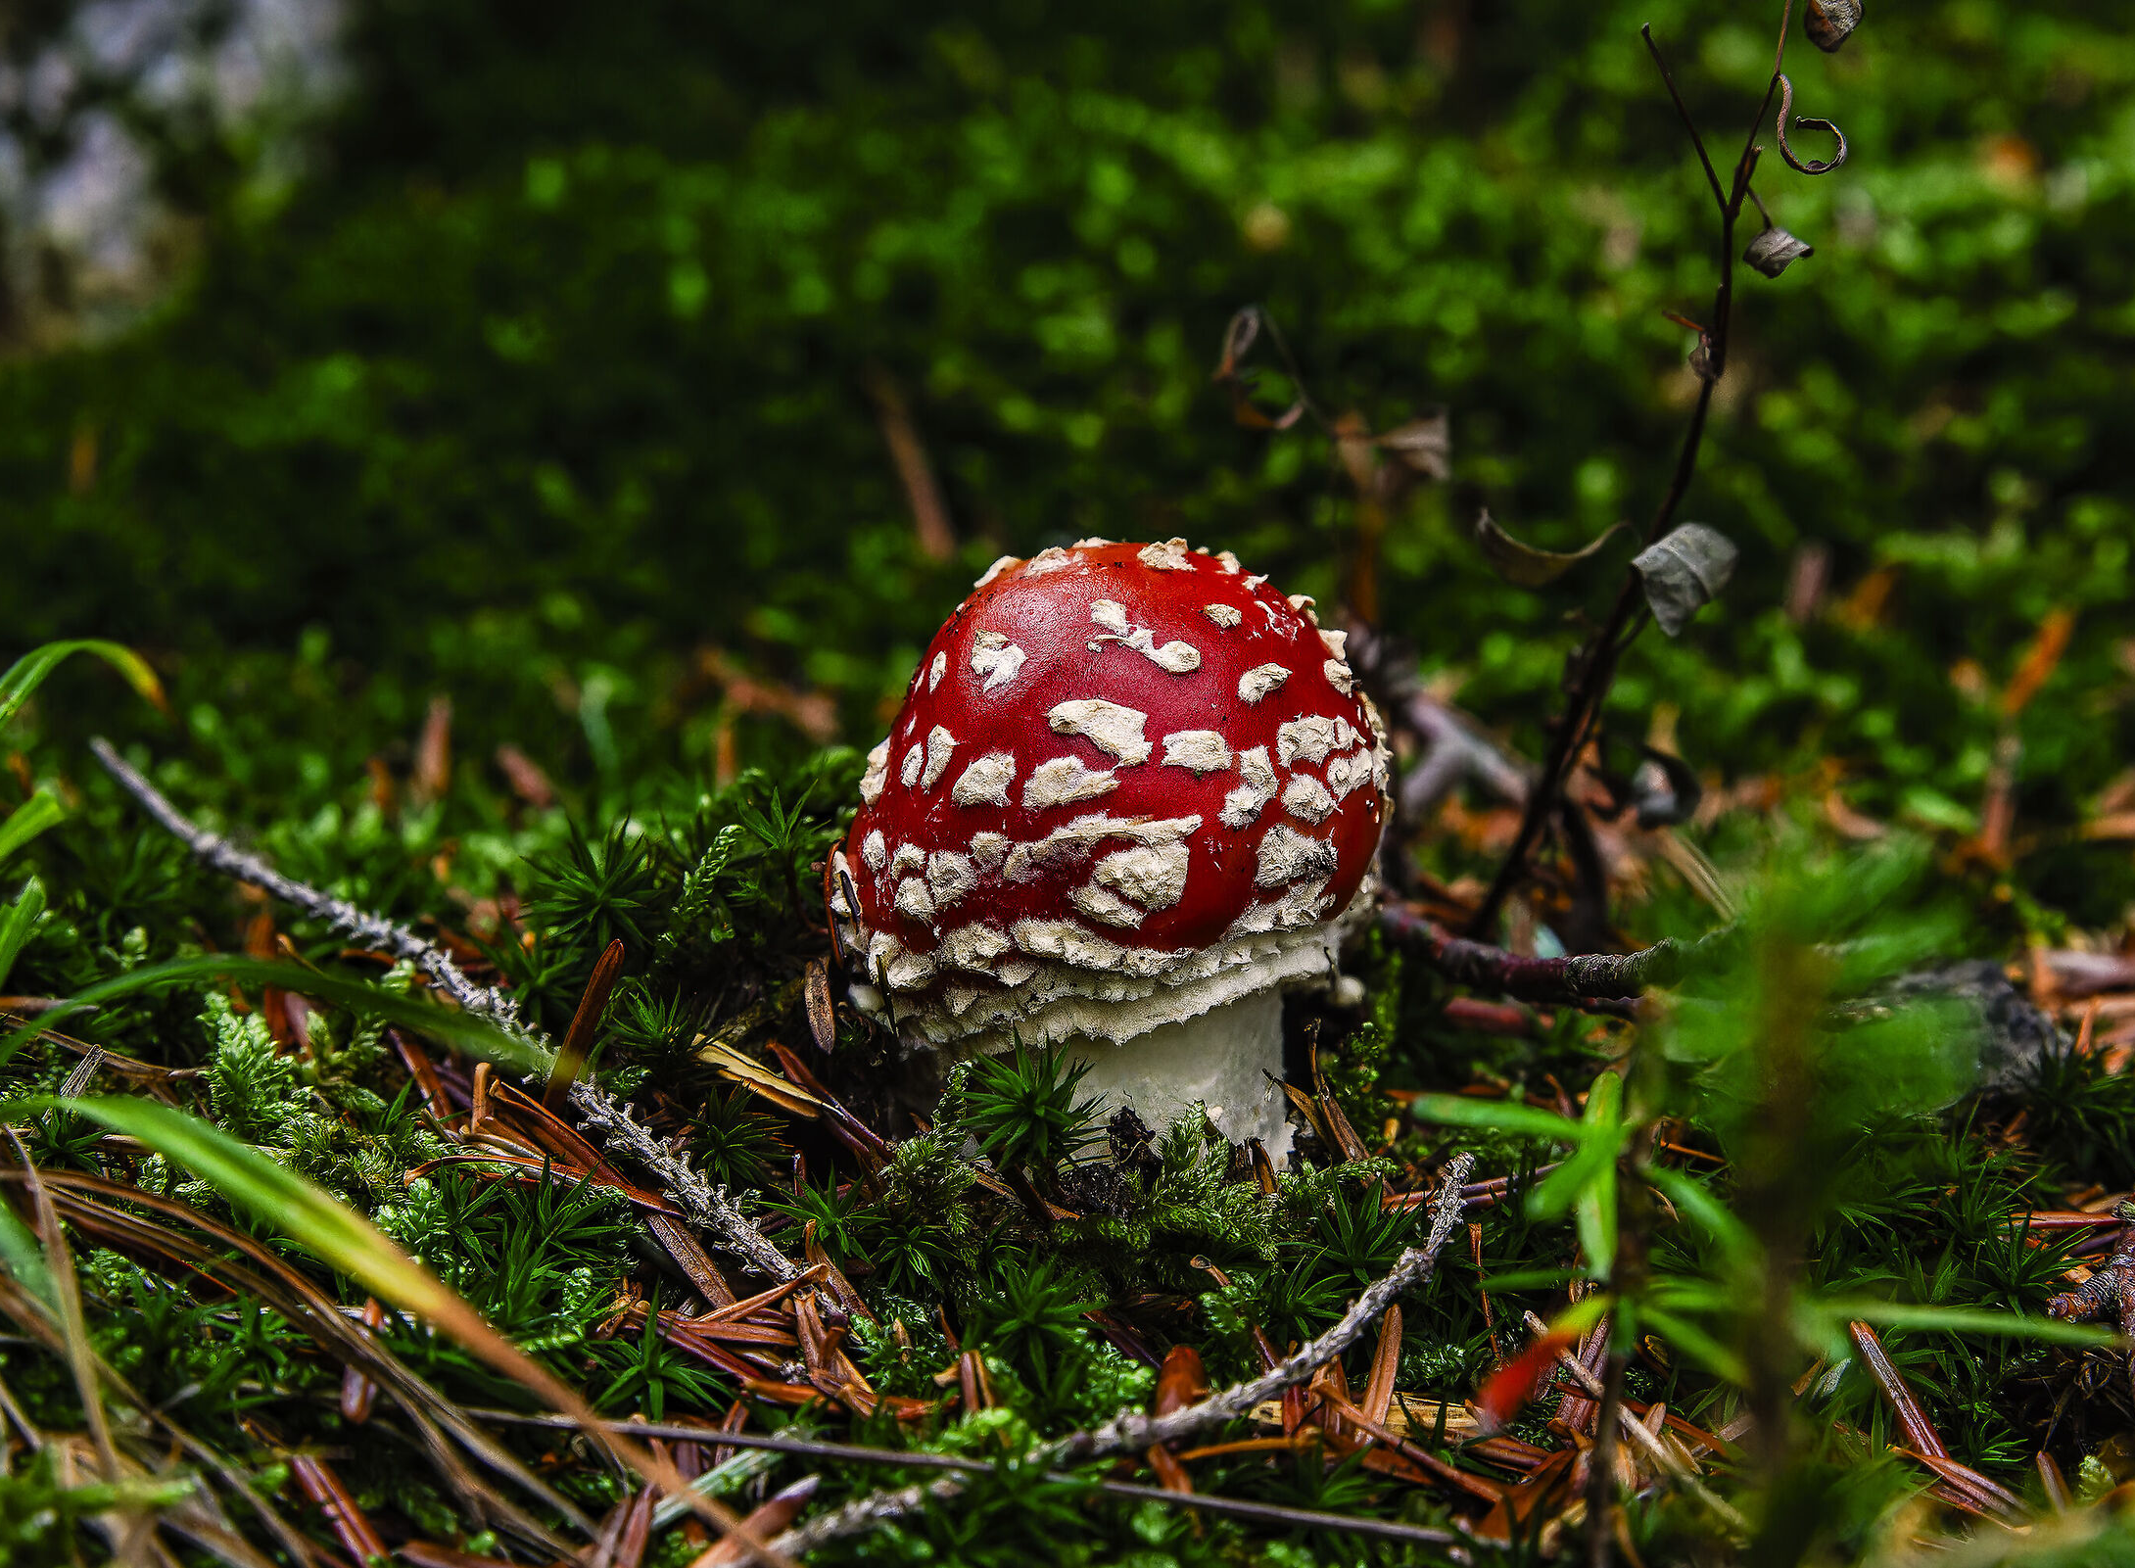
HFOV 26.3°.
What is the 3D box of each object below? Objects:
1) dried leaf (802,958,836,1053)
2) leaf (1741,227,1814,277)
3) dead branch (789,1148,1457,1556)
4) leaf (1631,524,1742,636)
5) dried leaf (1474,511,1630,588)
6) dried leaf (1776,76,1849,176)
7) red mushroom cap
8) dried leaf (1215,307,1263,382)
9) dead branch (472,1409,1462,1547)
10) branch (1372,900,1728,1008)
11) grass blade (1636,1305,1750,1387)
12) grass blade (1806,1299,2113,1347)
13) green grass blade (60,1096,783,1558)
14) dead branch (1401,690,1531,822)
[{"bbox_3d":[-0.026,0.023,0.485,0.003,0.010,0.002,-9,0,0],"label":"dried leaf"},{"bbox_3d":[0.079,-0.059,0.505,0.008,0.005,0.004,0,14,0],"label":"leaf"},{"bbox_3d":[0.013,0.053,0.420,0.014,0.007,0.121,8,15,33],"label":"dead branch"},{"bbox_3d":[0.072,-0.024,0.530,0.013,0.013,0.007,0,12,0],"label":"leaf"},{"bbox_3d":[0.056,-0.027,0.535,0.018,0.009,0.007,0,12,0],"label":"dried leaf"},{"bbox_3d":[0.078,-0.069,0.480,0.008,0.011,0.004,0,12,0],"label":"dried leaf"},{"bbox_3d":[0.004,0.000,0.490,0.060,0.052,0.059,-3,12,1],"label":"red mushroom cap"},{"bbox_3d":[0.023,-0.059,0.610,0.005,0.011,0.004,19,0,0],"label":"dried leaf"},{"bbox_3d":[-0.010,0.060,0.396,0.090,0.003,0.003,5,15,16],"label":"dead branch"},{"bbox_3d":[0.058,0.020,0.548,0.045,0.011,0.010,9,17,33],"label":"branch"},{"bbox_3d":[0.051,0.045,0.371,0.003,0.002,0.012,-13,35,-42],"label":"grass blade"},{"bbox_3d":[0.077,0.046,0.393,0.033,0.004,0.004,8,7,-27],"label":"grass blade"},{"bbox_3d":[-0.049,0.042,0.359,0.070,0.009,0.008,36,-1,-21],"label":"green grass blade"},{"bbox_3d":[0.055,-0.004,0.640,0.020,0.018,0.015,0,12,0],"label":"dead branch"}]

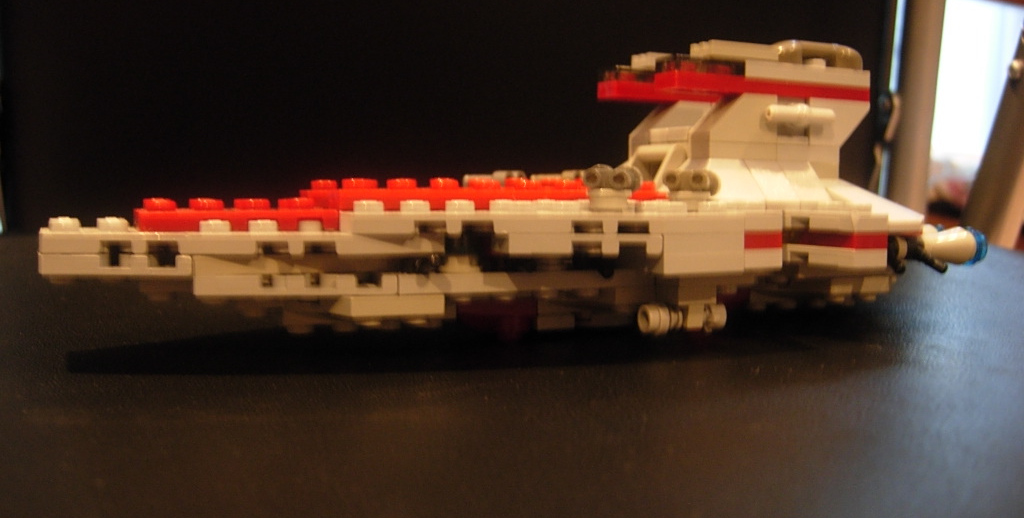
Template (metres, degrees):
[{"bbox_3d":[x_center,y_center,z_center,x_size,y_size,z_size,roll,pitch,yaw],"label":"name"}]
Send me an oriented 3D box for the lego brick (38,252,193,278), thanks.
[{"bbox_3d":[-0.064,0.001,0.174,0.024,0.003,0.016,-1,4,-24],"label":"lego brick"}]

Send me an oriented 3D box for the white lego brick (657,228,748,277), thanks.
[{"bbox_3d":[0.030,-0.001,0.180,0.016,0.007,0.009,-1,4,-24],"label":"white lego brick"}]

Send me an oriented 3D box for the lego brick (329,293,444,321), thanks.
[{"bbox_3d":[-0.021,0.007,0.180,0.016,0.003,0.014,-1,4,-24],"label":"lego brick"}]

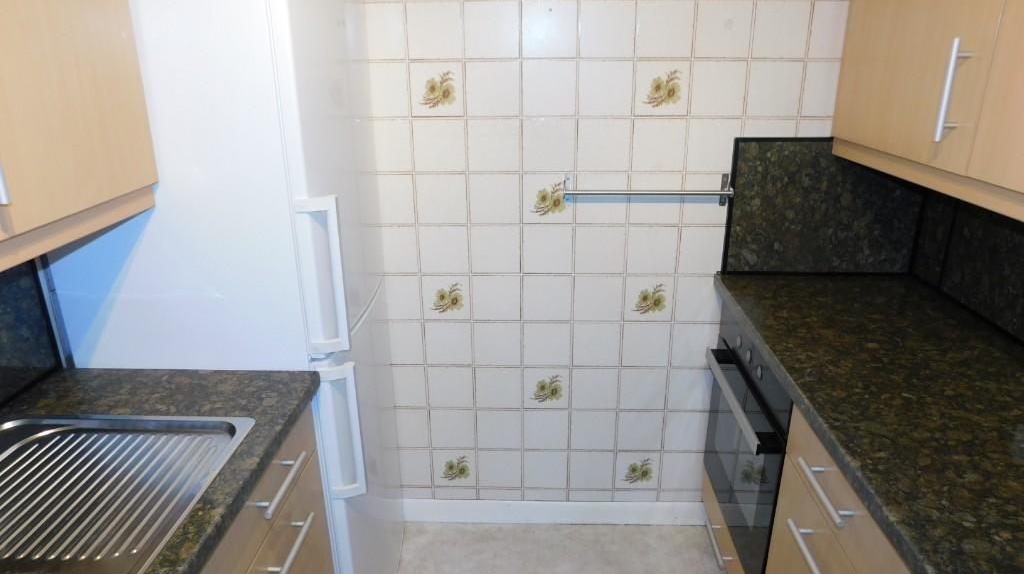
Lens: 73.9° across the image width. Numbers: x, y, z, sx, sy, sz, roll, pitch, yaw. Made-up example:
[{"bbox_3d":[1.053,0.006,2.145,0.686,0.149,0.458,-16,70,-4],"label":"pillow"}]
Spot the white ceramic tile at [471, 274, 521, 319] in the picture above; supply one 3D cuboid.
[{"bbox_3d":[-0.044,0.035,2.068,0.150,0.150,0.009,0,20,2],"label":"white ceramic tile"}]

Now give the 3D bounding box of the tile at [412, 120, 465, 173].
[{"bbox_3d":[-0.204,-0.401,1.933,0.151,0.150,0.009,0,19,1],"label":"tile"}]

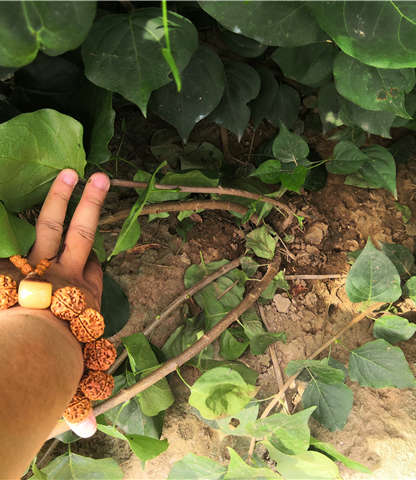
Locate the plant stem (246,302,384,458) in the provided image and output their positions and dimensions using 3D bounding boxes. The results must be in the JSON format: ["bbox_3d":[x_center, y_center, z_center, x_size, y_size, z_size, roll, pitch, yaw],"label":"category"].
[{"bbox_3d":[0.117,0.138,0.537,0.028,0.015,0.244,39,60,24],"label":"plant stem"}]

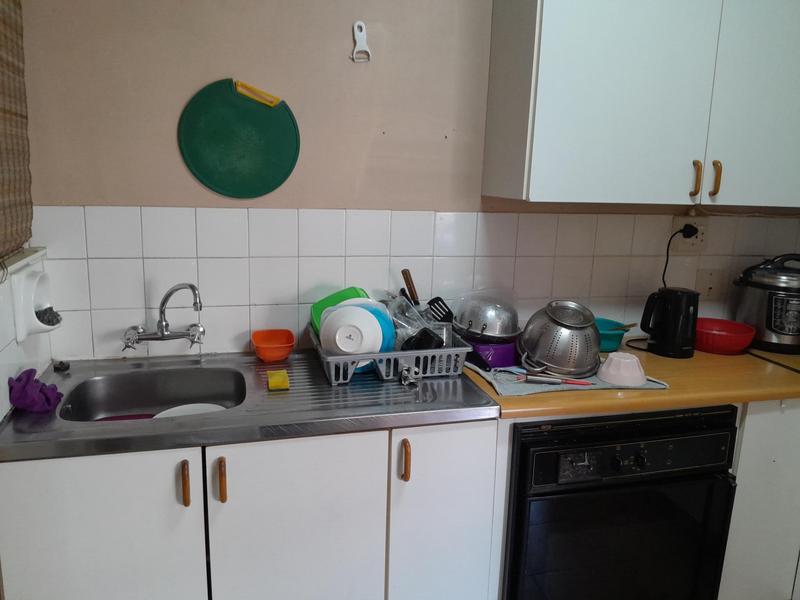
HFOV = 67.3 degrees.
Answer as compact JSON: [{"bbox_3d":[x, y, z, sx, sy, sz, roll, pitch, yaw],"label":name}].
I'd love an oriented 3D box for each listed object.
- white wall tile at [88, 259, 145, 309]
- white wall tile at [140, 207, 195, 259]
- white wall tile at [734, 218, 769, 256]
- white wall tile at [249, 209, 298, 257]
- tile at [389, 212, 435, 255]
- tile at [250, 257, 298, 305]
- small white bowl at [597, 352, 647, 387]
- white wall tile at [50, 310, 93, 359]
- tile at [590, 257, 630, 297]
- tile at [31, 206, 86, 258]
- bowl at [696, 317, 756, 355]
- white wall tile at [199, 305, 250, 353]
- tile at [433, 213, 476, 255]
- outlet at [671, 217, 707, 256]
[{"bbox_3d":[-0.832,-0.048,1.772,0.149,0.148,0.008,-1,11,-15],"label":"white wall tile"},{"bbox_3d":[-0.693,-0.202,1.816,0.150,0.150,0.010,-1,10,-14],"label":"white wall tile"},{"bbox_3d":[1.350,-0.244,2.309,0.149,0.148,0.008,-1,11,-15],"label":"white wall tile"},{"bbox_3d":[-0.397,-0.210,1.892,0.150,0.150,0.010,-1,10,-14],"label":"white wall tile"},{"bbox_3d":[0.044,-0.218,1.998,0.150,0.150,0.008,-1,10,-15],"label":"tile"},{"bbox_3d":[-0.400,-0.061,1.918,0.150,0.150,0.010,-1,10,-14],"label":"tile"},{"bbox_3d":[0.633,0.192,1.709,0.135,0.067,0.135,1,10,0],"label":"small white bowl"},{"bbox_3d":[-0.976,0.104,1.798,0.115,0.147,0.010,-1,10,-14],"label":"white wall tile"},{"bbox_3d":[0.779,-0.086,2.232,0.150,0.150,0.010,-1,11,-14],"label":"tile"},{"bbox_3d":[-0.984,-0.193,1.742,0.150,0.150,0.010,-1,10,-14],"label":"tile"},{"bbox_3d":[1.122,0.132,2.142,0.245,0.080,0.245,2,11,0],"label":"bowl"},{"bbox_3d":[-0.552,0.094,1.907,0.150,0.150,0.010,-1,10,-14],"label":"white wall tile"},{"bbox_3d":[0.189,-0.224,2.050,0.150,0.150,0.010,-1,11,-14],"label":"tile"},{"bbox_3d":[1.101,-0.246,2.273,0.132,0.132,0.015,-1,11,-14],"label":"outlet"}]

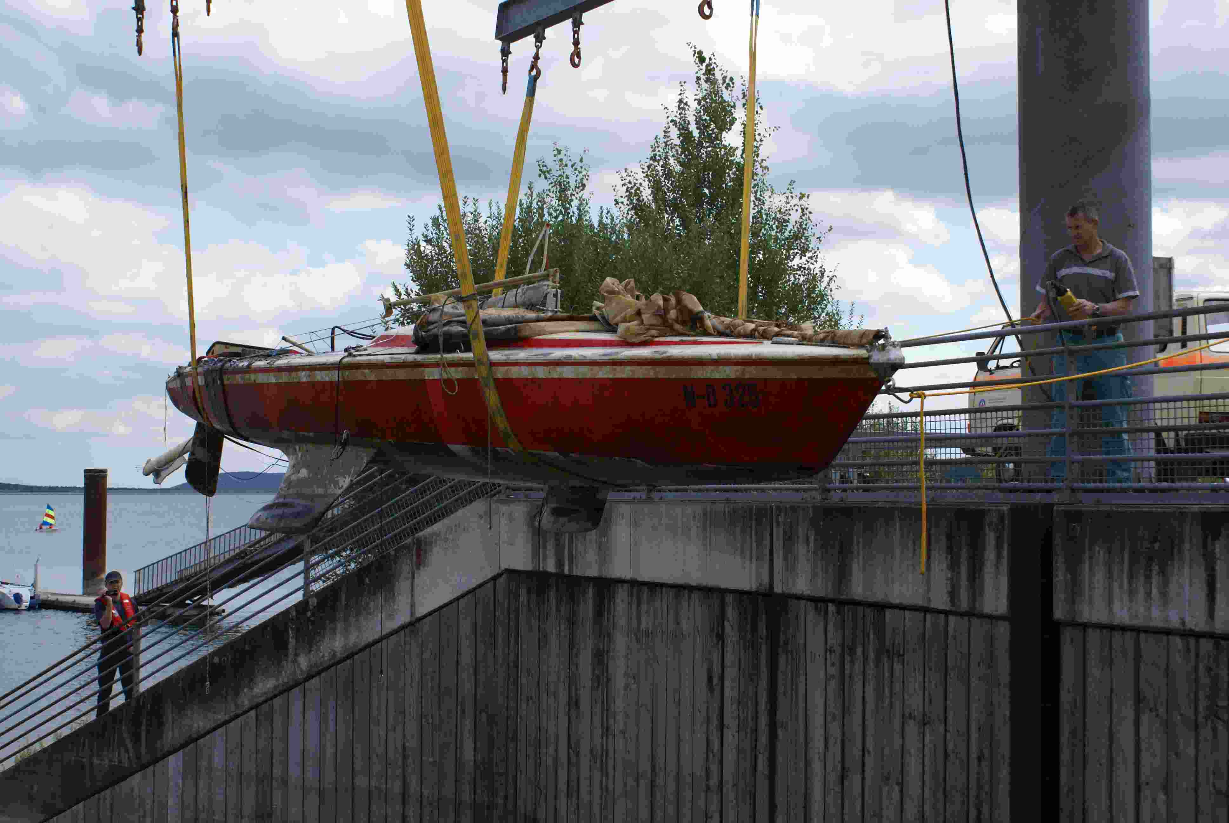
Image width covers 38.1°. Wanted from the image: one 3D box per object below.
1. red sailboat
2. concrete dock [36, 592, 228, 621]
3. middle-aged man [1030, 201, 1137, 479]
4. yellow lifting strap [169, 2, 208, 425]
[{"bbox_3d":[-0.910,0.009,10.861,2.150,1.500,6.750,2,0,-40],"label":"red sailboat"},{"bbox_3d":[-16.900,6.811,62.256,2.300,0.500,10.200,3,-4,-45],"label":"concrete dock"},{"bbox_3d":[2.550,-0.255,9.671,0.600,1.770,0.450,-1,-3,27],"label":"middle-aged man"},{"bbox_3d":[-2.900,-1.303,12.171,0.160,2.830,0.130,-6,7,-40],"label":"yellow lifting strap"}]

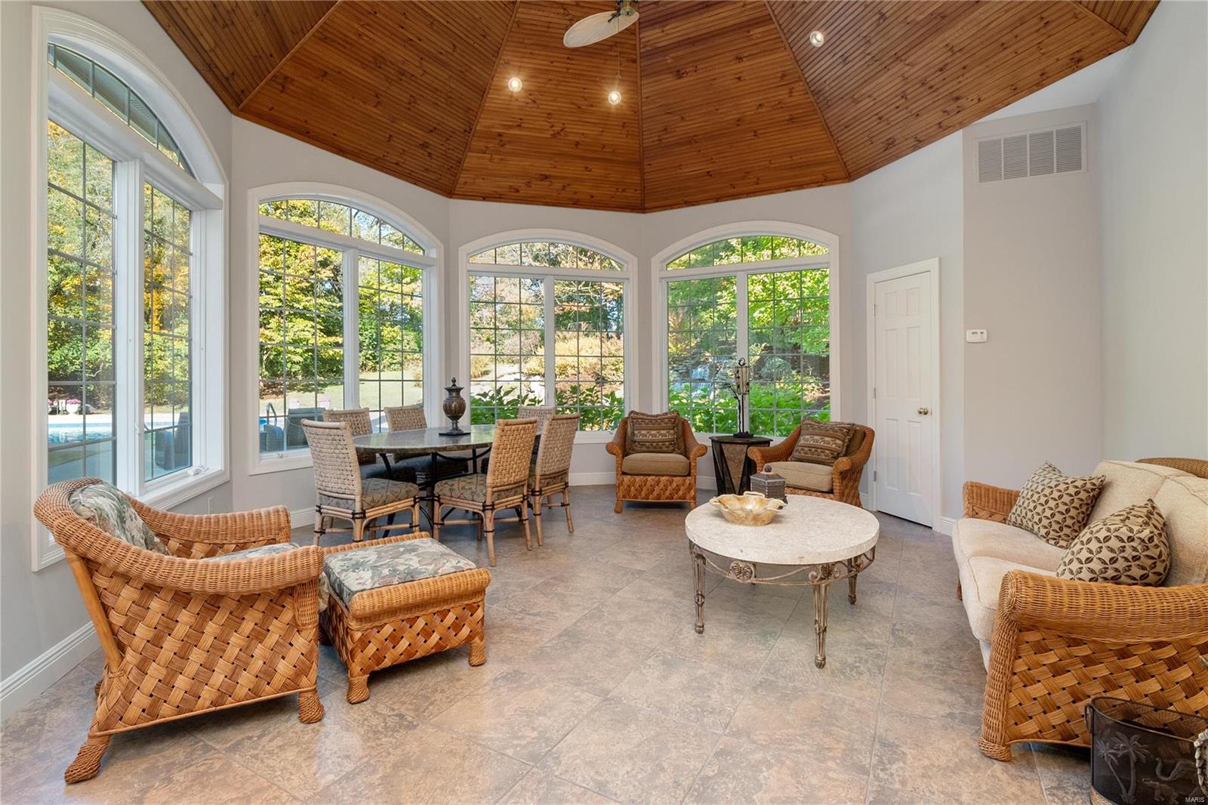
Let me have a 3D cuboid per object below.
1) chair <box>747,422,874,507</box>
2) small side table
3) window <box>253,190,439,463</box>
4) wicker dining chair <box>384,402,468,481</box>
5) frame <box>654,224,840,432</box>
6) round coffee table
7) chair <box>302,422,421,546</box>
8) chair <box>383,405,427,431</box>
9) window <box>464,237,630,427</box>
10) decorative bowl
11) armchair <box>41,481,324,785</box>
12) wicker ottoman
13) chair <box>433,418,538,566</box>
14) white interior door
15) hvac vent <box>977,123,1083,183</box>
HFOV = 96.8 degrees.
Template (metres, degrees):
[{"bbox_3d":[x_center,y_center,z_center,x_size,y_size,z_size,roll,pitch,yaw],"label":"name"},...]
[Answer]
[{"bbox_3d":[1.774,0.589,4.392,0.880,0.830,0.880,-2,3,-36],"label":"chair"},{"bbox_3d":[1.349,0.668,5.181,0.570,0.625,0.540,1,2,25],"label":"small side table"},{"bbox_3d":[-2.180,-0.666,4.827,0.130,2.370,1.900,1,3,30],"label":"window"},{"bbox_3d":[-1.576,0.516,4.769,0.598,0.934,0.450,2,3,32],"label":"wicker dining chair"},{"bbox_3d":[1.434,-0.707,5.677,1.946,2.300,0.120,1,3,28],"label":"frame"},{"bbox_3d":[0.892,0.830,2.708,0.870,0.498,1.200,1,3,33],"label":"round coffee table"},{"bbox_3d":[-1.575,0.567,3.506,0.450,0.934,0.598,1,3,23],"label":"chair"},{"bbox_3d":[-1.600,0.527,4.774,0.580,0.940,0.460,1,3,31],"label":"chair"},{"bbox_3d":[-0.580,-0.710,5.946,1.970,2.361,0.120,0,2,-13],"label":"window"},{"bbox_3d":[0.709,0.523,2.643,0.370,0.100,0.350,1,2,14],"label":"decorative bowl"},{"bbox_3d":[-1.536,0.697,1.979,0.890,0.820,0.880,-1,3,-30],"label":"armchair"},{"bbox_3d":[-0.885,0.879,2.326,0.540,0.430,0.700,-1,3,-33],"label":"wicker ottoman"},{"bbox_3d":[-0.794,0.562,3.661,0.598,0.934,0.450,2,3,31],"label":"chair"},{"bbox_3d":[2.537,-0.037,4.535,0.050,2.031,0.597,-1,2,-16],"label":"white interior door"},{"bbox_3d":[2.967,-1.728,3.751,0.635,0.340,0.030,1,3,27],"label":"hvac vent"}]

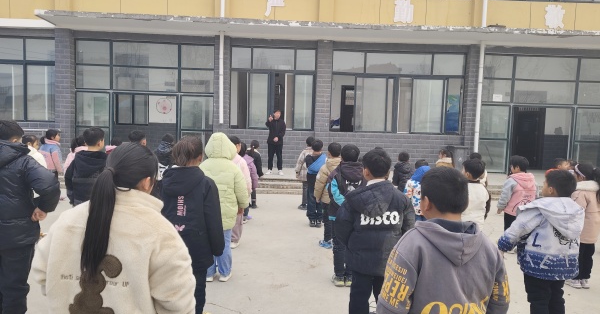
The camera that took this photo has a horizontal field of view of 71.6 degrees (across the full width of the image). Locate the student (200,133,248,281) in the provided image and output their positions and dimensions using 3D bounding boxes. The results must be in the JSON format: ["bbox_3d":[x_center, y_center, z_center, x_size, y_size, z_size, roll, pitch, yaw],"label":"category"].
[{"bbox_3d":[-0.767,0.497,4.227,0.470,1.472,0.320,2,4,6],"label":"student"}]

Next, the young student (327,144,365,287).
[{"bbox_3d":[0.436,0.544,3.924,0.400,1.324,0.280,1,4,-14],"label":"young student"}]

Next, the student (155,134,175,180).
[{"bbox_3d":[-1.931,0.328,6.045,0.380,1.322,0.270,2,4,1],"label":"student"}]

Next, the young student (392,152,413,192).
[{"bbox_3d":[1.594,0.539,6.345,0.380,1.216,0.270,1,4,-5],"label":"young student"}]

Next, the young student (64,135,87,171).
[{"bbox_3d":[-3.054,0.340,5.744,0.380,1.272,0.270,2,4,3],"label":"young student"}]

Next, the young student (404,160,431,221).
[{"bbox_3d":[1.432,0.643,4.945,0.380,1.207,0.280,1,4,-7],"label":"young student"}]

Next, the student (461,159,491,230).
[{"bbox_3d":[1.834,0.661,4.298,0.380,1.293,0.280,1,4,-14],"label":"student"}]

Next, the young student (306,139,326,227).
[{"bbox_3d":[0.277,0.406,6.576,0.370,1.367,0.270,1,4,-5],"label":"young student"}]

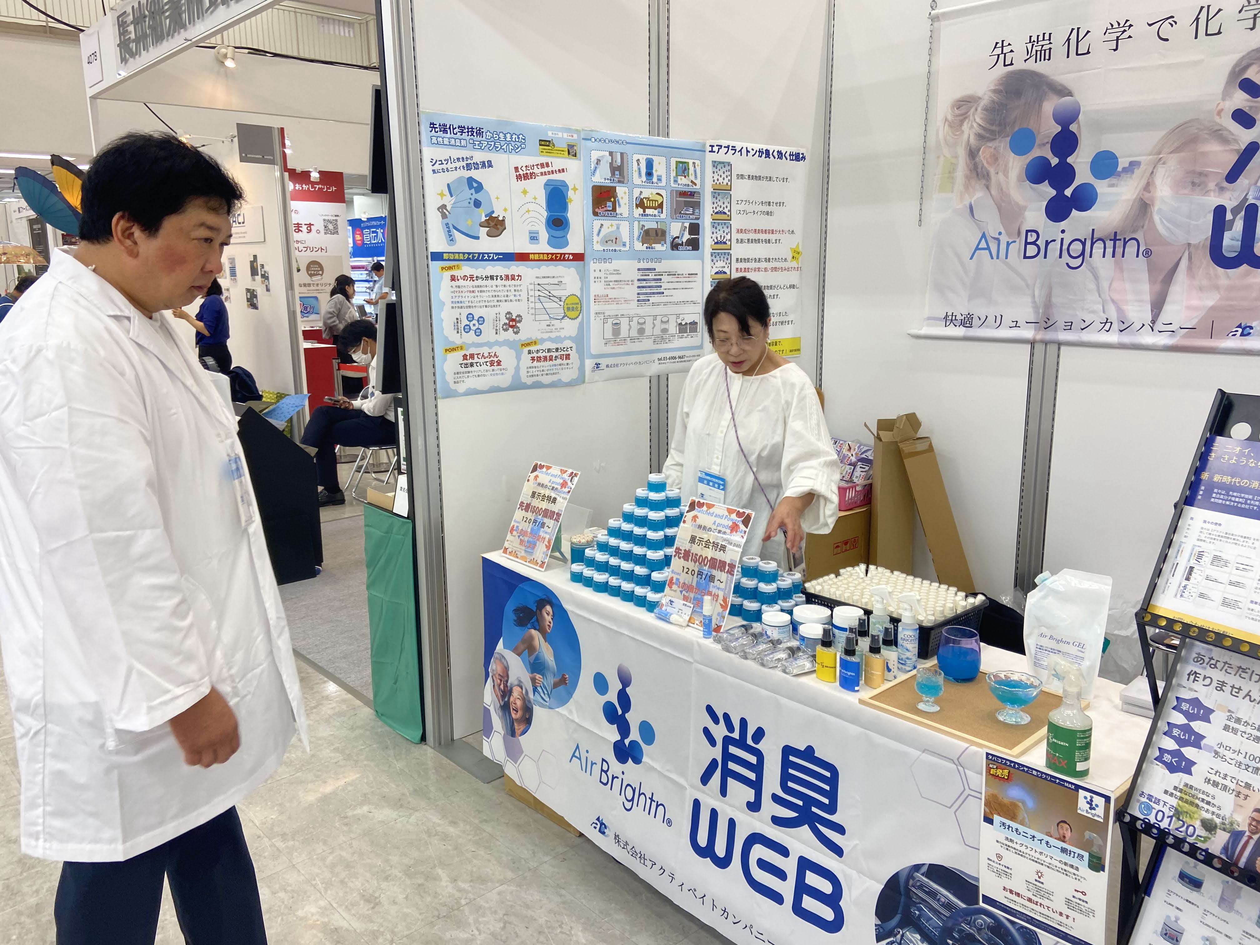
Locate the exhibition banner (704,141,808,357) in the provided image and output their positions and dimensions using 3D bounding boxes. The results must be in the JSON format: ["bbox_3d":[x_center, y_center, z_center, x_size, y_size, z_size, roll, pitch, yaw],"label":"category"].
[{"bbox_3d":[0.520,-0.878,3.825,0.600,0.850,0.012,-11,16,-41],"label":"exhibition banner"}]

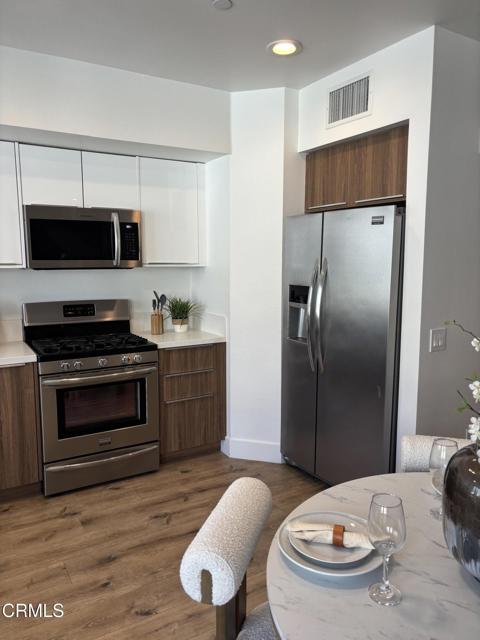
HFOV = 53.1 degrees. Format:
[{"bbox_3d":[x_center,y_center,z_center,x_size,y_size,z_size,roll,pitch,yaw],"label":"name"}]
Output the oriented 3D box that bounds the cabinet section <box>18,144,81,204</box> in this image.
[{"bbox_3d":[-1.297,-0.944,3.255,0.379,0.373,0.340,-4,9,-30],"label":"cabinet section"}]

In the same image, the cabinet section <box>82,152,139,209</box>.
[{"bbox_3d":[-0.967,-0.967,3.445,0.382,0.373,0.340,-4,9,-30],"label":"cabinet section"}]

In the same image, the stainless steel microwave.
[{"bbox_3d":[-1.111,-0.564,3.362,0.758,0.400,0.410,-4,9,-30],"label":"stainless steel microwave"}]

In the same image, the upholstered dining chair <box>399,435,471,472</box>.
[{"bbox_3d":[0.861,0.901,1.862,0.480,0.767,0.550,2,8,14],"label":"upholstered dining chair"}]

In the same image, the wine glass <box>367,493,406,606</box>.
[{"bbox_3d":[0.336,0.521,1.094,0.086,0.231,0.086,0,8,0],"label":"wine glass"}]

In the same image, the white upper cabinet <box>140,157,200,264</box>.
[{"bbox_3d":[-0.595,-0.801,3.668,0.457,0.765,0.340,-4,9,-30],"label":"white upper cabinet"}]

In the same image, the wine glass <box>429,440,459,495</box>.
[{"bbox_3d":[0.597,0.470,1.409,0.082,0.225,0.082,-4,8,-30],"label":"wine glass"}]

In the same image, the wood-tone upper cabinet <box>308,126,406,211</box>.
[{"bbox_3d":[0.909,-0.896,3.040,0.530,0.398,0.910,-4,9,-30],"label":"wood-tone upper cabinet"}]

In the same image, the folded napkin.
[{"bbox_3d":[0.234,0.562,1.256,0.221,0.035,0.065,2,8,13],"label":"folded napkin"}]

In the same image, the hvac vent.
[{"bbox_3d":[0.641,-1.311,2.889,0.025,0.235,0.385,-4,8,-30],"label":"hvac vent"}]

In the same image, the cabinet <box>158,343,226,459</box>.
[{"bbox_3d":[-0.496,0.591,3.780,0.542,0.878,0.610,-4,8,-30],"label":"cabinet"}]

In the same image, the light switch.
[{"bbox_3d":[1.040,0.108,2.509,0.120,0.119,0.010,-4,9,-30],"label":"light switch"}]

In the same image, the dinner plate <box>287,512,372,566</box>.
[{"bbox_3d":[0.236,0.572,1.259,0.225,0.025,0.225,0,7,0],"label":"dinner plate"}]

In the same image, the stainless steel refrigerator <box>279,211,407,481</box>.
[{"bbox_3d":[0.841,0.211,3.216,0.800,1.780,0.915,-5,9,-34],"label":"stainless steel refrigerator"}]

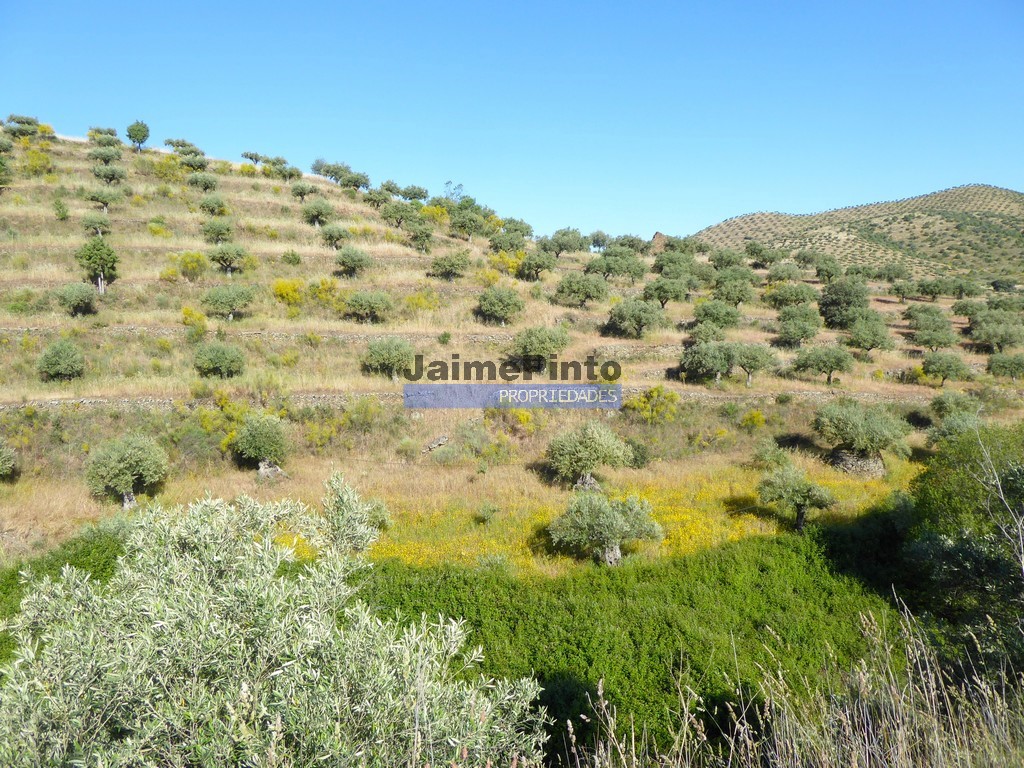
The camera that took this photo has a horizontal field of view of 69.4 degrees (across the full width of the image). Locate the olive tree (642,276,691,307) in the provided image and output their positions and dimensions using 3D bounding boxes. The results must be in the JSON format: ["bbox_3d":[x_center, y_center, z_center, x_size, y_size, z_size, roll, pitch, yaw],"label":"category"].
[{"bbox_3d":[12.535,-7.424,60.000,3.780,2.540,3.590,0,3,0],"label":"olive tree"}]

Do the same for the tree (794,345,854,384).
[{"bbox_3d":[19.650,-1.226,46.500,3.660,2.460,3.480,0,3,0],"label":"tree"}]

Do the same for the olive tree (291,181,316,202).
[{"bbox_3d":[-21.886,-20.252,78.000,2.660,2.220,2.530,-1,5,-15],"label":"olive tree"}]

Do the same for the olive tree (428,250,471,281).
[{"bbox_3d":[-5.073,-9.734,61.000,3.200,2.560,3.040,0,5,-5],"label":"olive tree"}]

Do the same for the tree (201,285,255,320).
[{"bbox_3d":[-19.621,-5.621,51.000,3.610,2.430,3.430,0,3,0],"label":"tree"}]

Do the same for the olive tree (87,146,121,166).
[{"bbox_3d":[-46.839,-26.092,85.000,3.790,2.410,3.600,-3,6,-28],"label":"olive tree"}]

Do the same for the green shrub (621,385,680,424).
[{"bbox_3d":[8.206,1.265,43.500,3.340,2.240,2.840,0,1,0],"label":"green shrub"}]

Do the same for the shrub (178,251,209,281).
[{"bbox_3d":[-26.661,-9.893,62.000,2.360,2.600,2.240,-2,5,-23],"label":"shrub"}]

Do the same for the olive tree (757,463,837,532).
[{"bbox_3d":[12.311,4.976,32.000,3.270,2.990,3.110,2,5,21],"label":"olive tree"}]

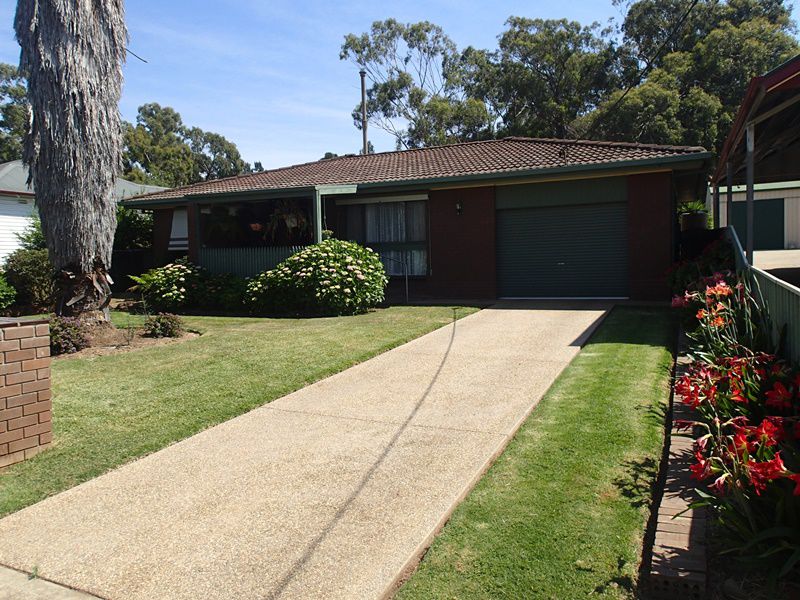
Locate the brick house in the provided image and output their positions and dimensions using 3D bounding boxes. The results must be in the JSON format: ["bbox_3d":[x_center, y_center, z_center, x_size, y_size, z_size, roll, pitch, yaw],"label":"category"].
[{"bbox_3d":[0.864,-2.596,19.392,16.280,5.120,10.350,0,1,25],"label":"brick house"}]

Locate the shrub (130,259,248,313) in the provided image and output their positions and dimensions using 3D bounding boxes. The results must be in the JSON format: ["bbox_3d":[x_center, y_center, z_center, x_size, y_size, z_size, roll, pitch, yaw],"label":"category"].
[{"bbox_3d":[-5.343,-0.423,14.870,3.700,1.280,1.800,0,1,25],"label":"shrub"}]

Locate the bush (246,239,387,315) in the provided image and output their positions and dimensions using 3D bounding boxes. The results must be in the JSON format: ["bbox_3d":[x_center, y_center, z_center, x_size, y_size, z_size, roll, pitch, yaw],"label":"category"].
[{"bbox_3d":[-1.793,-0.571,13.132,3.500,1.640,2.000,0,1,25],"label":"bush"}]

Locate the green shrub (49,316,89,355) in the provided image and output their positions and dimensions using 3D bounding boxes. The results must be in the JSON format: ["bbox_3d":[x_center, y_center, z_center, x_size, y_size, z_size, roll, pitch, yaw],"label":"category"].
[{"bbox_3d":[-5.078,0.487,8.727,0.780,0.580,0.750,0,1,25],"label":"green shrub"}]

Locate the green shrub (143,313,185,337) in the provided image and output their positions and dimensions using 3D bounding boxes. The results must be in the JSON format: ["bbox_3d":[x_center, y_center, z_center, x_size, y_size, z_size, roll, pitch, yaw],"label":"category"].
[{"bbox_3d":[-4.031,0.384,9.856,0.660,0.430,0.660,0,1,25],"label":"green shrub"}]

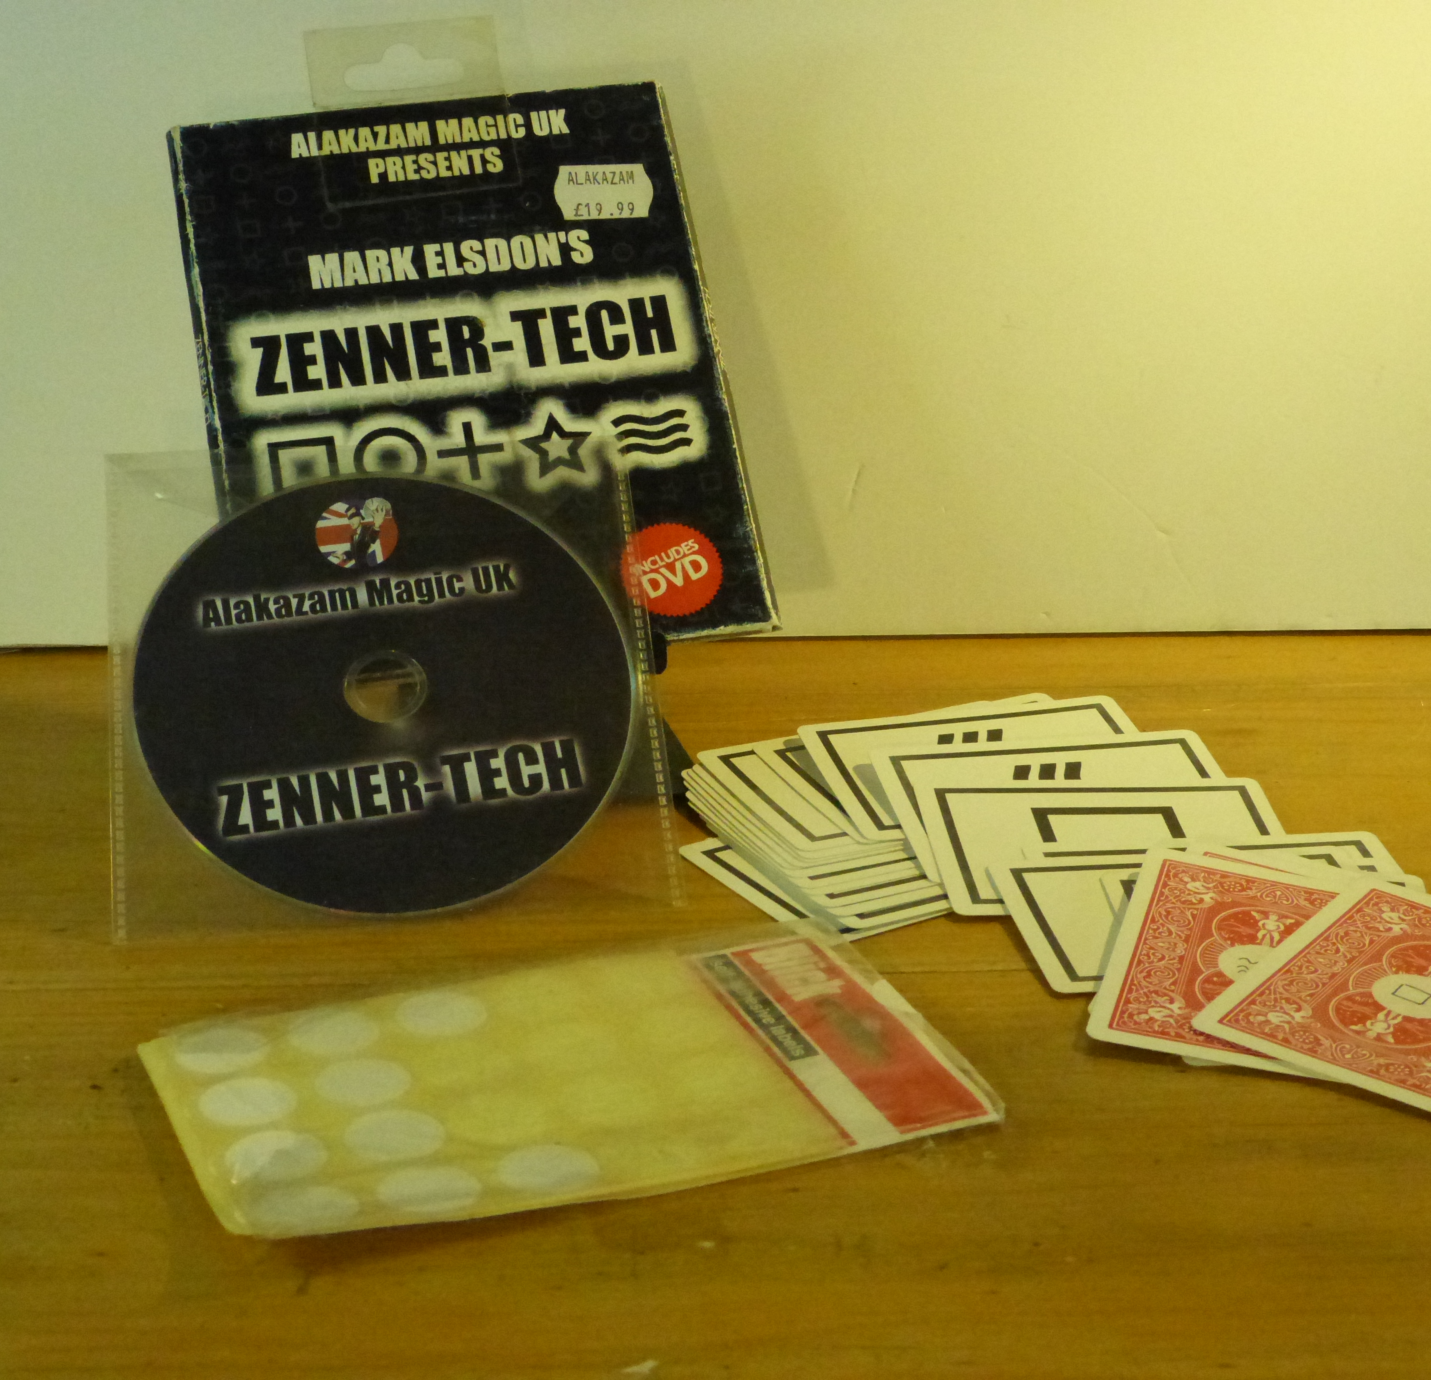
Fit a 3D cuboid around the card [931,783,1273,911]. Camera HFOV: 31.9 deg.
[{"bbox_3d":[0.097,0.037,0.605,0.089,0.001,0.064,0,27,-5],"label":"card"}]

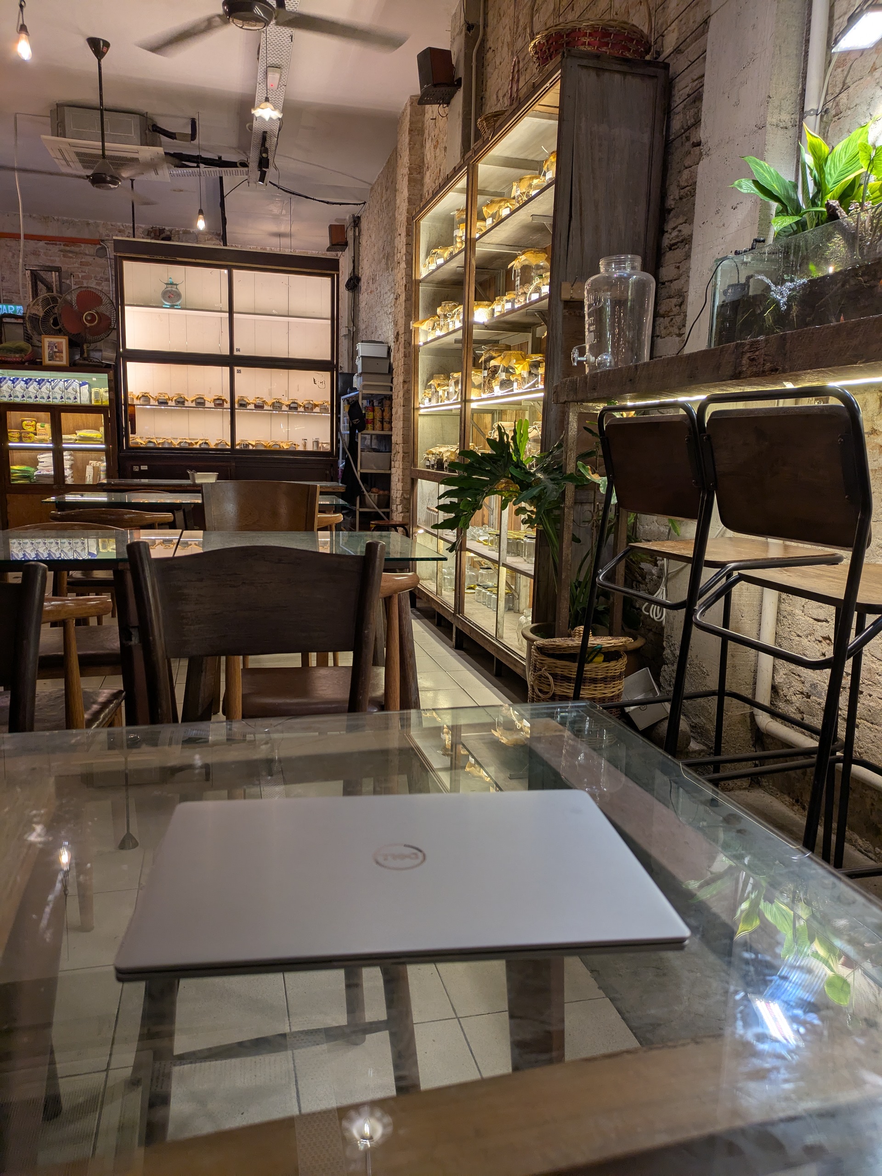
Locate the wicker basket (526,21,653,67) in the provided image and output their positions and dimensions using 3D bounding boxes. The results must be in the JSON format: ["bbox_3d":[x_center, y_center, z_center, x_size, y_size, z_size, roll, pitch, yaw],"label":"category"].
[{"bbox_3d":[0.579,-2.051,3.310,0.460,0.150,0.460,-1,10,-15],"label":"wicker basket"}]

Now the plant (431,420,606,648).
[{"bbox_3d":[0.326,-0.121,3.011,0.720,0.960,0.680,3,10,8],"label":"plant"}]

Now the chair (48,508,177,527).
[{"bbox_3d":[-1.411,0.014,3.738,0.510,0.770,0.520,0,10,-10],"label":"chair"}]

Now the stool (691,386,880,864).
[{"bbox_3d":[0.795,0.210,1.694,0.560,1.166,0.465,-2,10,-17],"label":"stool"}]

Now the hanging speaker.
[{"bbox_3d":[-0.015,-3.345,5.514,0.190,0.235,0.165,-17,20,-27],"label":"hanging speaker"}]

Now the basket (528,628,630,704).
[{"bbox_3d":[0.446,0.370,2.793,0.320,0.470,0.320,3,10,9],"label":"basket"}]

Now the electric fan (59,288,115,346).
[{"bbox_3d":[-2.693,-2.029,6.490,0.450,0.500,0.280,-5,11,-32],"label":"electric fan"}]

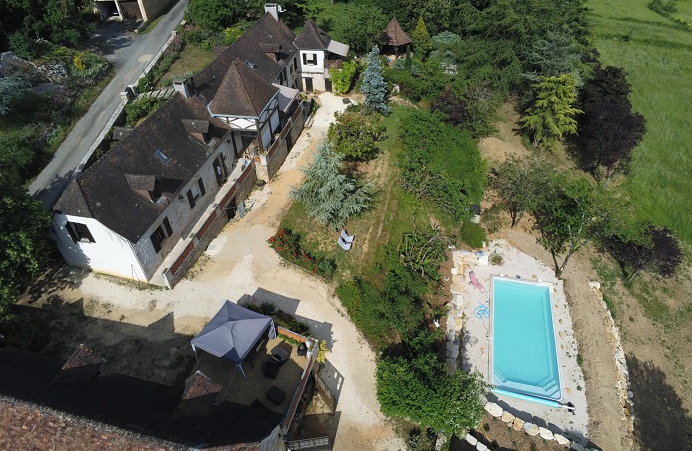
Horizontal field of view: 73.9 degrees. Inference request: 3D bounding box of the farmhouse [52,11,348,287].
[{"bbox_3d":[-10.509,-9.617,39.486,10.700,9.000,32.000,11,46,12],"label":"farmhouse"}]

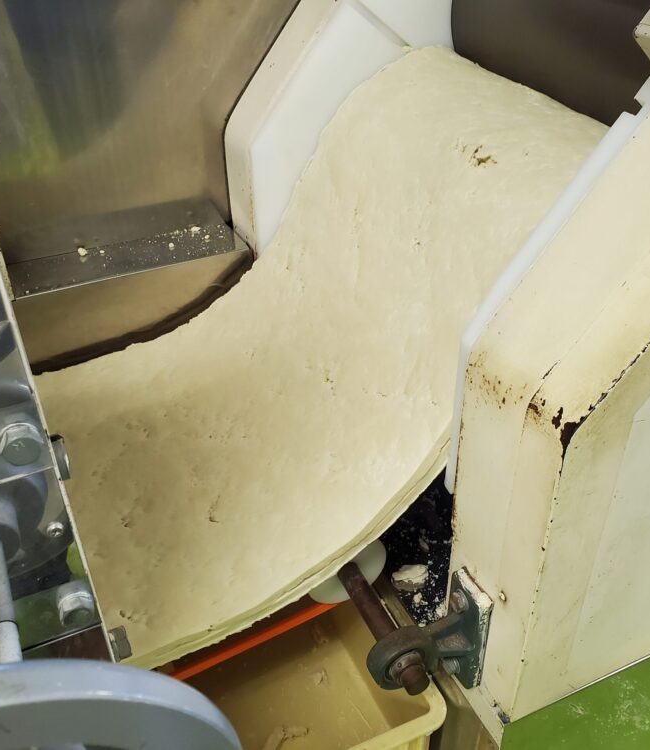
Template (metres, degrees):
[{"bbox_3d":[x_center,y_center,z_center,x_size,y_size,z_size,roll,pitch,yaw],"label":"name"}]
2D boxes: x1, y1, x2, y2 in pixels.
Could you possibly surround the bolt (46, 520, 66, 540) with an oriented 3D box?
[{"bbox_3d":[-0.157,0.091,0.439,0.009,0.009,0.004,-16,39,-20],"label":"bolt"}]

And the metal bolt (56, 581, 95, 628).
[{"bbox_3d":[-0.157,0.146,0.474,0.021,0.021,0.011,-16,39,-20],"label":"metal bolt"}]

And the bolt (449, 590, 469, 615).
[{"bbox_3d":[0.135,0.229,0.757,0.009,0.022,0.022,-16,39,-20],"label":"bolt"}]

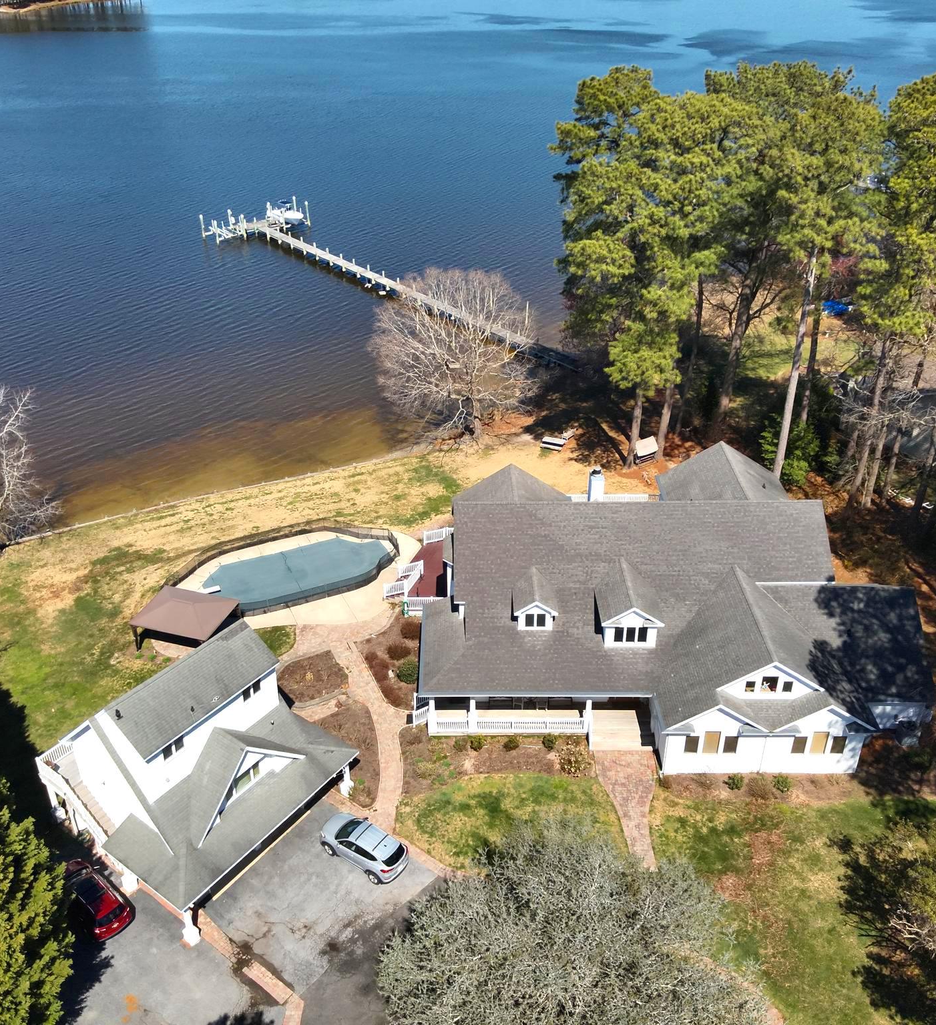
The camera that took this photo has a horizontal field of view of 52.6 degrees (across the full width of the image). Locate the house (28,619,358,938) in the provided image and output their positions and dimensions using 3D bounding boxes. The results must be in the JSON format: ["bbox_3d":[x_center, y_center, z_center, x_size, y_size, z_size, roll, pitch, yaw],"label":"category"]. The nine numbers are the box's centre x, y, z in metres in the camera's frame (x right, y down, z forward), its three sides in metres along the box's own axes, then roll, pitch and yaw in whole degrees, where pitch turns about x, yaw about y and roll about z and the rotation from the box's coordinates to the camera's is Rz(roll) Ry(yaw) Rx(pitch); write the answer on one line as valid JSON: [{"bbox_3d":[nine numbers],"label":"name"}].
[{"bbox_3d":[-12.546,10.784,43.516,10.700,7.900,10.600,21,37,30],"label":"house"}]

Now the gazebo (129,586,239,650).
[{"bbox_3d":[-16.369,6.349,55.254,4.970,3.100,3.870,10,33,15],"label":"gazebo"}]

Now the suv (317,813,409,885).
[{"bbox_3d":[-4.634,14.997,42.614,4.500,1.660,1.850,20,37,29],"label":"suv"}]

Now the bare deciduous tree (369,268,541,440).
[{"bbox_3d":[-0.921,-12.157,76.089,13.600,14.200,13.200,0,32,0],"label":"bare deciduous tree"}]

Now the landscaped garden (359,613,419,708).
[{"bbox_3d":[-4.486,8.104,54.284,4.000,1.200,8.200,0,32,0],"label":"landscaped garden"}]

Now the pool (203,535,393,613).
[{"bbox_3d":[-10.871,3.983,62.007,12.500,0.300,6.100,-12,34,-19],"label":"pool"}]

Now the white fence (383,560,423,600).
[{"bbox_3d":[-4.061,4.236,60.116,1.550,1.550,2.500,11,33,17],"label":"white fence"}]

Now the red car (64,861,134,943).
[{"bbox_3d":[-16.091,16.377,40.398,4.680,1.680,1.860,24,39,34],"label":"red car"}]

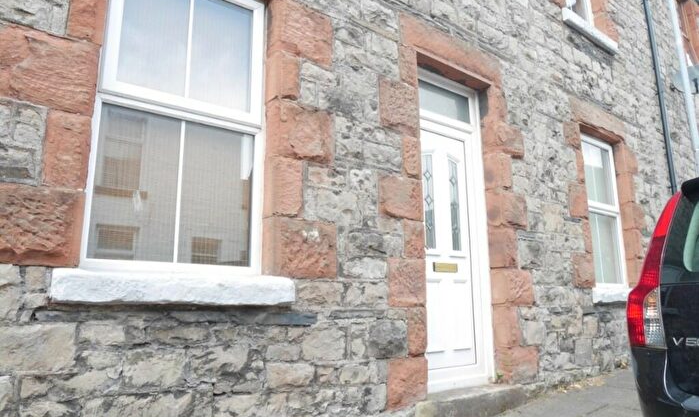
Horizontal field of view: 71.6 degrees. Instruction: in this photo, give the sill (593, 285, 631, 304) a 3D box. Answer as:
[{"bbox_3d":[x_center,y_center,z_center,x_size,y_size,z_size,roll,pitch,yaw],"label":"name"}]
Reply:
[{"bbox_3d":[2.701,0.885,4.942,1.210,0.135,0.175,8,-14,-36],"label":"sill"}]

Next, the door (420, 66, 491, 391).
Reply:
[{"bbox_3d":[0.765,0.121,3.845,0.885,2.473,0.095,8,-14,-36],"label":"door"}]

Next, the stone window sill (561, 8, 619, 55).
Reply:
[{"bbox_3d":[2.677,-1.962,5.522,1.220,0.130,0.175,8,-14,-36],"label":"stone window sill"}]

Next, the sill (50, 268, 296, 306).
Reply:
[{"bbox_3d":[-0.810,0.393,2.396,1.148,0.134,0.175,8,-14,-36],"label":"sill"}]

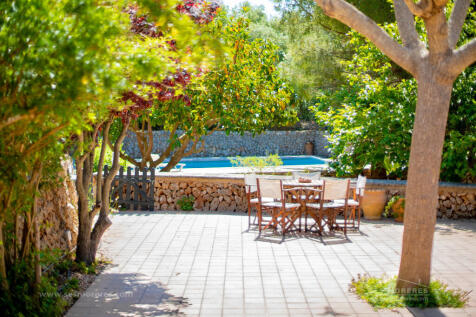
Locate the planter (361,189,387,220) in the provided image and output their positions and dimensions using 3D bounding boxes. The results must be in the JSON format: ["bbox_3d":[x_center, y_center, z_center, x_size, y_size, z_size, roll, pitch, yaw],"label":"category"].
[{"bbox_3d":[2.490,0.849,12.227,0.450,0.540,0.450,0,4,0],"label":"planter"}]

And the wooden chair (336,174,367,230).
[{"bbox_3d":[1.850,0.744,11.188,0.530,0.880,0.540,0,4,-1],"label":"wooden chair"}]

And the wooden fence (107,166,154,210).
[{"bbox_3d":[-2.155,0.621,13.234,1.010,0.870,0.070,0,4,7],"label":"wooden fence"}]

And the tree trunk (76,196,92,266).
[{"bbox_3d":[-1.960,0.921,8.504,0.190,0.860,0.200,0,4,0],"label":"tree trunk"}]

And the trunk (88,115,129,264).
[{"bbox_3d":[-1.650,0.426,8.493,0.500,1.850,0.360,0,4,0],"label":"trunk"}]

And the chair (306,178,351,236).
[{"bbox_3d":[1.438,0.778,10.644,0.540,0.880,0.530,-1,4,-22],"label":"chair"}]

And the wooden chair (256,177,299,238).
[{"bbox_3d":[0.668,0.769,10.779,0.540,0.880,0.530,3,5,39],"label":"wooden chair"}]

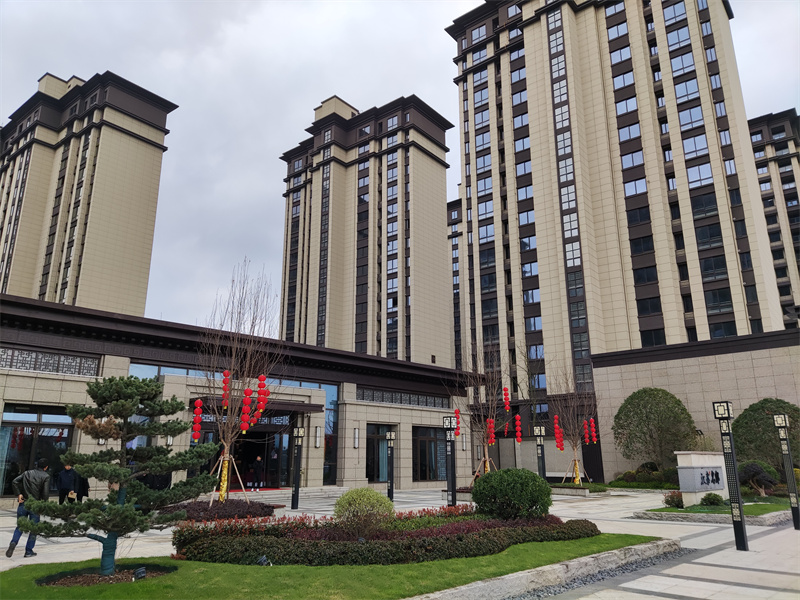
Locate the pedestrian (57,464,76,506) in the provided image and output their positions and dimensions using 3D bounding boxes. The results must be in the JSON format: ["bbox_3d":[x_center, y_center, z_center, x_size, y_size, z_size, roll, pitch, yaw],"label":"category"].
[{"bbox_3d":[-10.301,5.840,17.900,0.550,1.680,0.360,8,-17,-28],"label":"pedestrian"}]

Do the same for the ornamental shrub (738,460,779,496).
[{"bbox_3d":[12.825,6.431,20.700,1.320,1.200,1.200,-13,-20,40],"label":"ornamental shrub"}]

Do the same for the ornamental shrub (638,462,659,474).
[{"bbox_3d":[14.394,9.914,33.400,1.120,1.050,1.100,-13,-20,40],"label":"ornamental shrub"}]

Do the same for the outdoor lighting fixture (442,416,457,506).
[{"bbox_3d":[1.392,4.674,15.930,0.310,2.845,0.310,15,-21,-43],"label":"outdoor lighting fixture"}]

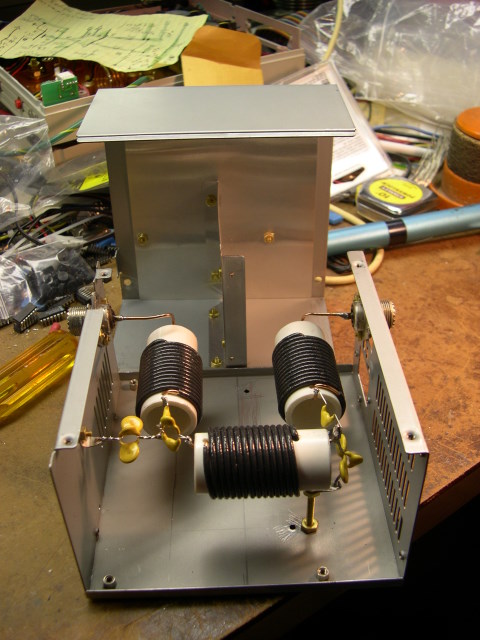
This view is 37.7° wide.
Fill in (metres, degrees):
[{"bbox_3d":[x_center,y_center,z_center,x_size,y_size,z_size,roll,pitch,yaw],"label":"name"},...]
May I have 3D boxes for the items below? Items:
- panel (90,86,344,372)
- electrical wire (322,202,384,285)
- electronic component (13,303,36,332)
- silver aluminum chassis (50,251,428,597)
[{"bbox_3d":[-0.012,-0.055,0.438,0.144,0.154,0.076,-1,36,-1],"label":"panel"},{"bbox_3d":[0.085,-0.064,0.564,0.061,0.008,0.126,-2,37,0],"label":"electrical wire"},{"bbox_3d":[-0.149,-0.002,0.492,0.008,0.008,0.019,12,39,18],"label":"electronic component"},{"bbox_3d":[-0.001,0.045,0.360,0.147,0.088,0.151,-2,37,0],"label":"silver aluminum chassis"}]

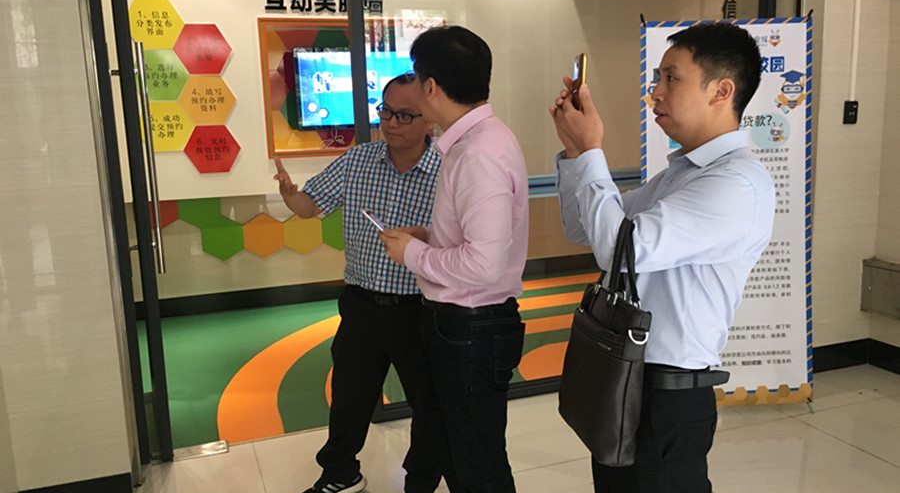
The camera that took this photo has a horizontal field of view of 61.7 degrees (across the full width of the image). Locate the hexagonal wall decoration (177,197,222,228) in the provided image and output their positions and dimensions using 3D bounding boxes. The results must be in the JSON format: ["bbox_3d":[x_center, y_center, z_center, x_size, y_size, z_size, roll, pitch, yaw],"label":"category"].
[{"bbox_3d":[-1.885,-0.305,5.673,0.305,0.352,0.025,-5,11,-19],"label":"hexagonal wall decoration"}]

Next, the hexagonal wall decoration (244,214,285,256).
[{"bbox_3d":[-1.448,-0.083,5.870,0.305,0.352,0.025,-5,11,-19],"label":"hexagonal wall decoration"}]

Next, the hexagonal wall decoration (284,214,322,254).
[{"bbox_3d":[-1.196,-0.112,6.164,0.317,0.366,0.025,-6,10,-19],"label":"hexagonal wall decoration"}]

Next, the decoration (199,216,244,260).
[{"bbox_3d":[-1.734,-0.060,5.769,0.305,0.352,0.025,-5,11,-19],"label":"decoration"}]

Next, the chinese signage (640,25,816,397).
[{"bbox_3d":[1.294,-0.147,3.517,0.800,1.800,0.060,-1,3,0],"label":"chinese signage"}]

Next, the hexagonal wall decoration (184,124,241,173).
[{"bbox_3d":[-1.688,-0.689,5.370,0.394,0.341,0.025,-5,11,-19],"label":"hexagonal wall decoration"}]

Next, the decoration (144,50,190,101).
[{"bbox_3d":[-1.989,-1.171,5.181,0.394,0.341,0.025,-5,11,-19],"label":"decoration"}]

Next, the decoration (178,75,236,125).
[{"bbox_3d":[-1.812,-1.093,5.648,0.425,0.367,0.025,-6,10,-19],"label":"decoration"}]

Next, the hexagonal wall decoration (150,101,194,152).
[{"bbox_3d":[-2.098,-0.885,5.574,0.425,0.367,0.025,-6,10,-19],"label":"hexagonal wall decoration"}]

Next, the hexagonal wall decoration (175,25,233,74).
[{"bbox_3d":[-1.830,-1.459,5.586,0.425,0.367,0.025,-6,10,-19],"label":"hexagonal wall decoration"}]

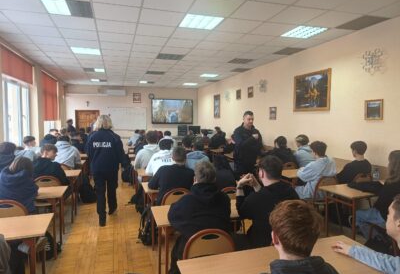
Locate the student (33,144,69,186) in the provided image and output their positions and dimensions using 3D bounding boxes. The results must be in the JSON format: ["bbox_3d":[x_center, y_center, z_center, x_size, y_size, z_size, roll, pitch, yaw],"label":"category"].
[{"bbox_3d":[-2.182,0.746,3.954,0.540,1.280,0.750,-1,5,-14],"label":"student"}]

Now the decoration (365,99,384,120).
[{"bbox_3d":[2.715,-0.421,4.165,0.030,0.320,0.310,-2,5,-17],"label":"decoration"}]

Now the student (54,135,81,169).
[{"bbox_3d":[-2.516,0.652,5.061,0.520,1.300,0.740,-2,5,-17],"label":"student"}]

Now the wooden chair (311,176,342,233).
[{"bbox_3d":[1.716,0.948,3.897,0.410,0.850,0.480,-1,4,-17],"label":"wooden chair"}]

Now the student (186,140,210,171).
[{"bbox_3d":[-0.071,0.686,4.492,0.500,1.300,0.780,-1,4,-17],"label":"student"}]

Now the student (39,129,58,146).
[{"bbox_3d":[-3.434,0.555,6.111,0.520,1.340,0.720,-1,4,-5],"label":"student"}]

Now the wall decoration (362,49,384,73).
[{"bbox_3d":[2.616,-1.149,4.034,0.050,0.350,0.340,-1,4,-17],"label":"wall decoration"}]

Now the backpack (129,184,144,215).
[{"bbox_3d":[-0.977,1.040,4.441,0.250,0.480,0.320,-2,4,-17],"label":"backpack"}]

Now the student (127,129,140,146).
[{"bbox_3d":[-1.972,0.428,8.136,0.500,1.260,0.720,-1,5,-12],"label":"student"}]

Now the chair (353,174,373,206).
[{"bbox_3d":[2.271,0.935,4.040,0.420,0.840,0.500,-2,5,-17],"label":"chair"}]

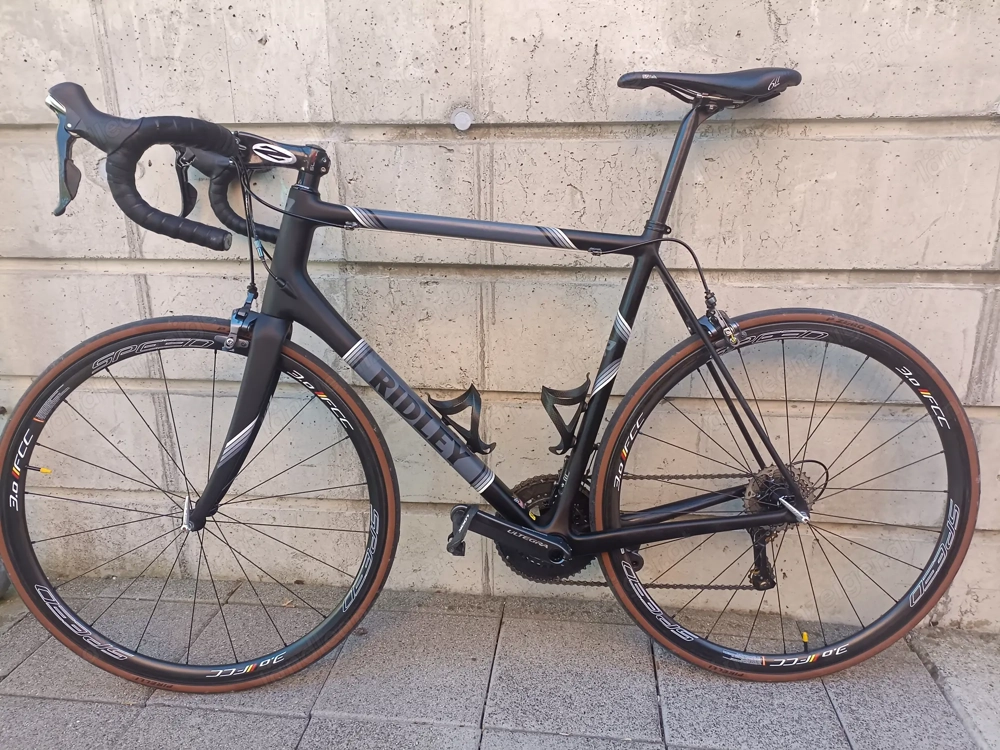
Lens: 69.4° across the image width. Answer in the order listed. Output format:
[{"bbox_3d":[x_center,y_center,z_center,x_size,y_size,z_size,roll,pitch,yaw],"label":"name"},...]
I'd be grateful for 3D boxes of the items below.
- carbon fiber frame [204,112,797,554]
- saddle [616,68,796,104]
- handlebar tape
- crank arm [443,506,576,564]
[{"bbox_3d":[-0.011,-0.059,1.195,1.005,0.750,0.140,-1,10,-1],"label":"carbon fiber frame"},{"bbox_3d":[0.330,-0.454,1.135,0.282,0.053,0.140,-1,10,-1],"label":"saddle"},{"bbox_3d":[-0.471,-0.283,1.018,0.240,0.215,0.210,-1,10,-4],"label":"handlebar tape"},{"bbox_3d":[0.017,0.260,1.183,0.208,0.043,0.034,20,9,-4],"label":"crank arm"}]

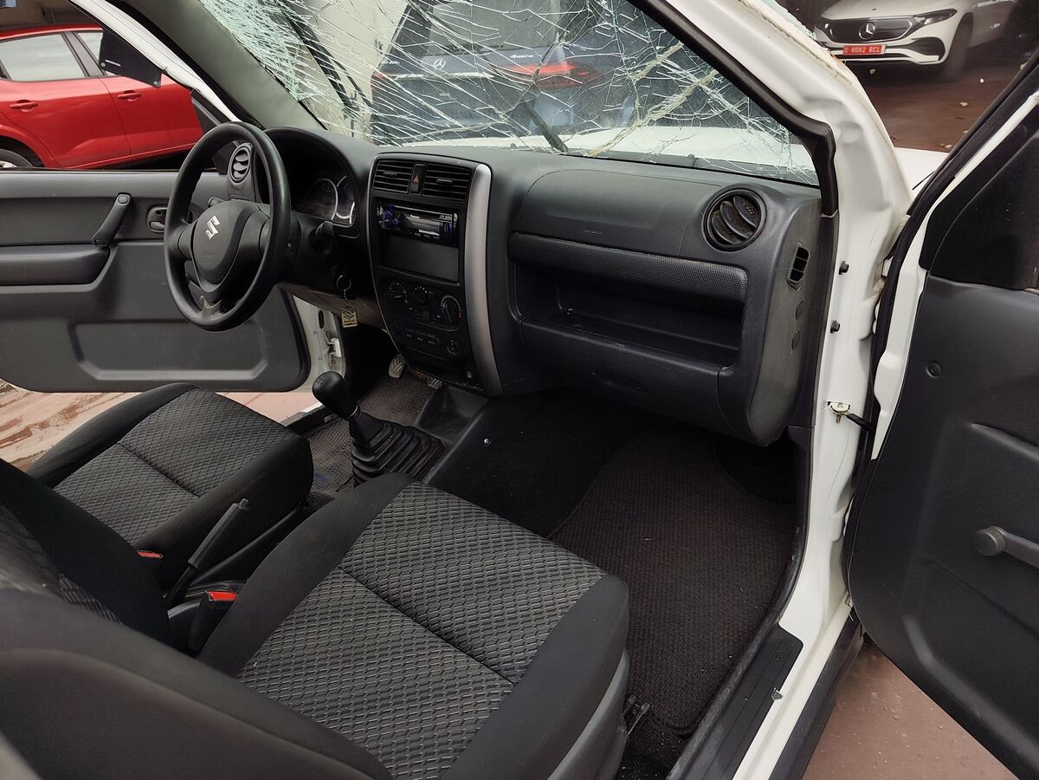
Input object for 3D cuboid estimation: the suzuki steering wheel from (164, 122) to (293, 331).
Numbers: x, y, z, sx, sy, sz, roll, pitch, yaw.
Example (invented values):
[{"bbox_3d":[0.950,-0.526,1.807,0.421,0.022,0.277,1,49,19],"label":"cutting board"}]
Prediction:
[{"bbox_3d":[-0.511,-0.286,1.244,0.370,0.370,0.090,18,10,35],"label":"suzuki steering wheel"}]

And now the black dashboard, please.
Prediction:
[{"bbox_3d":[-0.098,-0.244,1.206,1.220,0.410,0.320,18,36,35],"label":"black dashboard"}]

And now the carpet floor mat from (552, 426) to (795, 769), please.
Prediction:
[{"bbox_3d":[0.258,0.261,1.225,0.420,0.070,0.620,18,36,35],"label":"carpet floor mat"}]

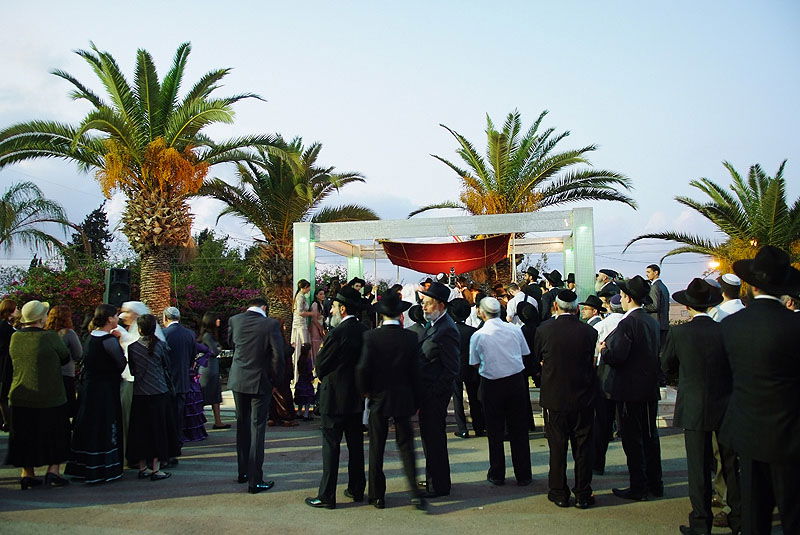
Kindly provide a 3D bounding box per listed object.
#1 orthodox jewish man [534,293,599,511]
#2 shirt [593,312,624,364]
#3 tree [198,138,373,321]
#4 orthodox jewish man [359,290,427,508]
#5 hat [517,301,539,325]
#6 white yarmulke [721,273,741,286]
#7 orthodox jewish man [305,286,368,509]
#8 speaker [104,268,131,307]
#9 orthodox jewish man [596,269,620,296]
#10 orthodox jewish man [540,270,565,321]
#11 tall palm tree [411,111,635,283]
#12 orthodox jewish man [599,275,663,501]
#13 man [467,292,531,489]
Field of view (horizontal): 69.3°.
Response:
[{"bbox_3d":[1.337,1.048,4.768,0.520,1.720,0.360,0,-6,-12],"label":"orthodox jewish man"},{"bbox_3d":[2.137,0.709,5.682,0.520,0.580,0.300,1,-4,-19],"label":"shirt"},{"bbox_3d":[-2.103,0.023,10.760,3.500,5.000,3.500,-1,-5,0],"label":"tree"},{"bbox_3d":[-0.071,1.074,4.806,0.570,1.780,0.440,0,-4,-3],"label":"orthodox jewish man"},{"bbox_3d":[1.565,0.552,7.100,0.290,0.150,0.330,3,15,-37],"label":"hat"},{"bbox_3d":[2.572,0.097,4.500,0.160,0.070,0.170,2,21,-24],"label":"white yarmulke"},{"bbox_3d":[-0.515,1.072,4.847,0.450,1.800,0.540,-3,-5,31],"label":"orthodox jewish man"},{"bbox_3d":[-4.787,0.347,9.800,0.370,0.650,0.380,-6,-7,42],"label":"speaker"},{"bbox_3d":[3.027,0.903,8.354,0.400,1.750,0.550,-3,-5,28],"label":"orthodox jewish man"},{"bbox_3d":[2.402,0.925,8.917,0.400,1.750,0.500,-6,-8,45],"label":"orthodox jewish man"},{"bbox_3d":[2.940,-0.684,13.881,5.300,6.200,5.300,-1,-4,0],"label":"tall palm tree"},{"bbox_3d":[1.922,1.009,4.920,0.520,1.810,0.420,4,-7,-43],"label":"orthodox jewish man"},{"bbox_3d":[0.938,1.135,5.342,0.580,1.710,0.370,0,-4,-12],"label":"man"}]

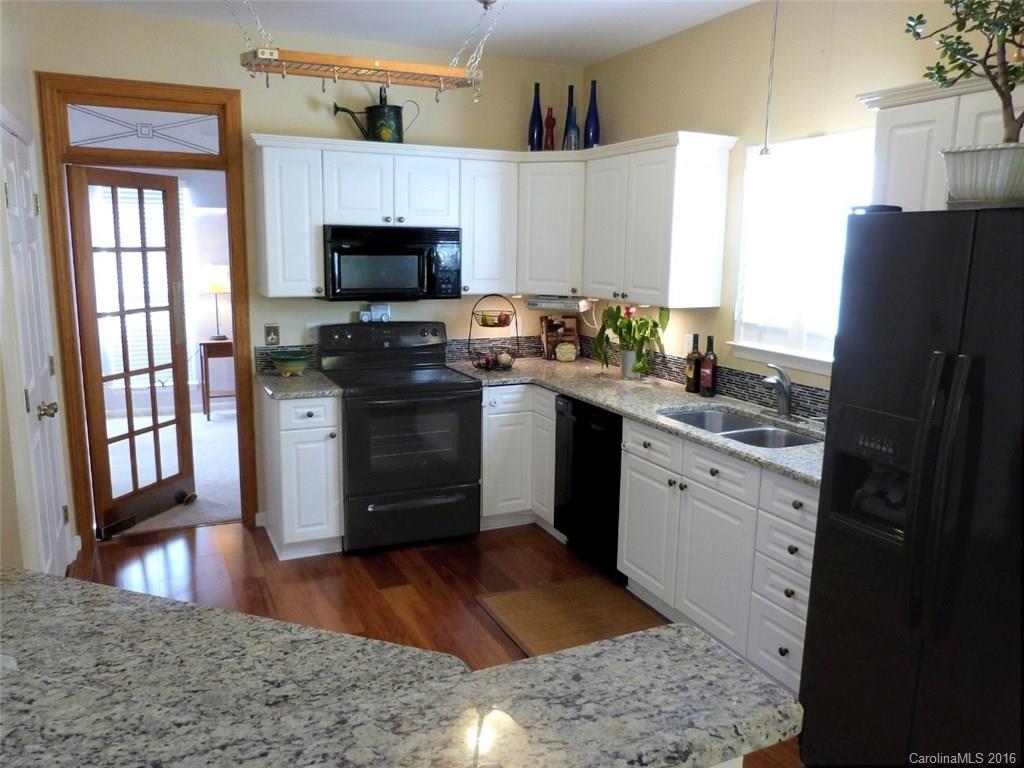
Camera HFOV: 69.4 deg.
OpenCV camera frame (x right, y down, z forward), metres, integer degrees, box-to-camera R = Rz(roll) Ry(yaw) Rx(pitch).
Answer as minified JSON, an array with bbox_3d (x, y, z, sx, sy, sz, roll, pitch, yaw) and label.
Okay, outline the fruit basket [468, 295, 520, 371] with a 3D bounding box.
[{"bbox_3d":[-0.108,-0.318,4.497,0.305,0.450,0.290,1,10,-1],"label":"fruit basket"}]

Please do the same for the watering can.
[{"bbox_3d":[-0.743,-1.465,4.082,0.483,0.347,0.210,-4,11,-25],"label":"watering can"}]

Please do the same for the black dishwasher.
[{"bbox_3d":[0.645,0.497,3.884,0.614,0.848,0.615,-4,11,-25],"label":"black dishwasher"}]

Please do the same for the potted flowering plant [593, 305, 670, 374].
[{"bbox_3d":[0.672,-0.231,4.161,0.337,0.439,0.368,-3,10,-25],"label":"potted flowering plant"}]

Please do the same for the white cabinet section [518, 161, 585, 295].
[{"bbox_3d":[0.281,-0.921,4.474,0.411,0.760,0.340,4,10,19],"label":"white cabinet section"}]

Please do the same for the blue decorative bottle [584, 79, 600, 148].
[{"bbox_3d":[0.481,-1.590,4.425,0.087,0.428,0.087,1,9,0],"label":"blue decorative bottle"}]

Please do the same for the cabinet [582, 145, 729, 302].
[{"bbox_3d":[0.733,-0.835,3.941,0.320,0.797,0.817,-3,10,-25],"label":"cabinet"}]

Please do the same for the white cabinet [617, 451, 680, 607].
[{"bbox_3d":[0.878,0.616,3.422,0.614,0.585,0.443,-4,11,-25],"label":"white cabinet"}]

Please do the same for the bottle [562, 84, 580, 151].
[{"bbox_3d":[0.355,-1.565,4.415,0.097,0.411,0.097,1,9,0],"label":"bottle"}]

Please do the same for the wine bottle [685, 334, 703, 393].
[{"bbox_3d":[0.937,-0.103,3.837,0.079,0.307,0.079,-3,10,-25],"label":"wine bottle"}]

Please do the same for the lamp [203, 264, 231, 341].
[{"bbox_3d":[-2.893,-0.790,7.264,0.256,0.731,0.256,-3,10,-25],"label":"lamp"}]

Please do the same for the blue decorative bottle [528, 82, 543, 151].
[{"bbox_3d":[0.140,-1.548,4.350,0.084,0.417,0.084,1,9,0],"label":"blue decorative bottle"}]

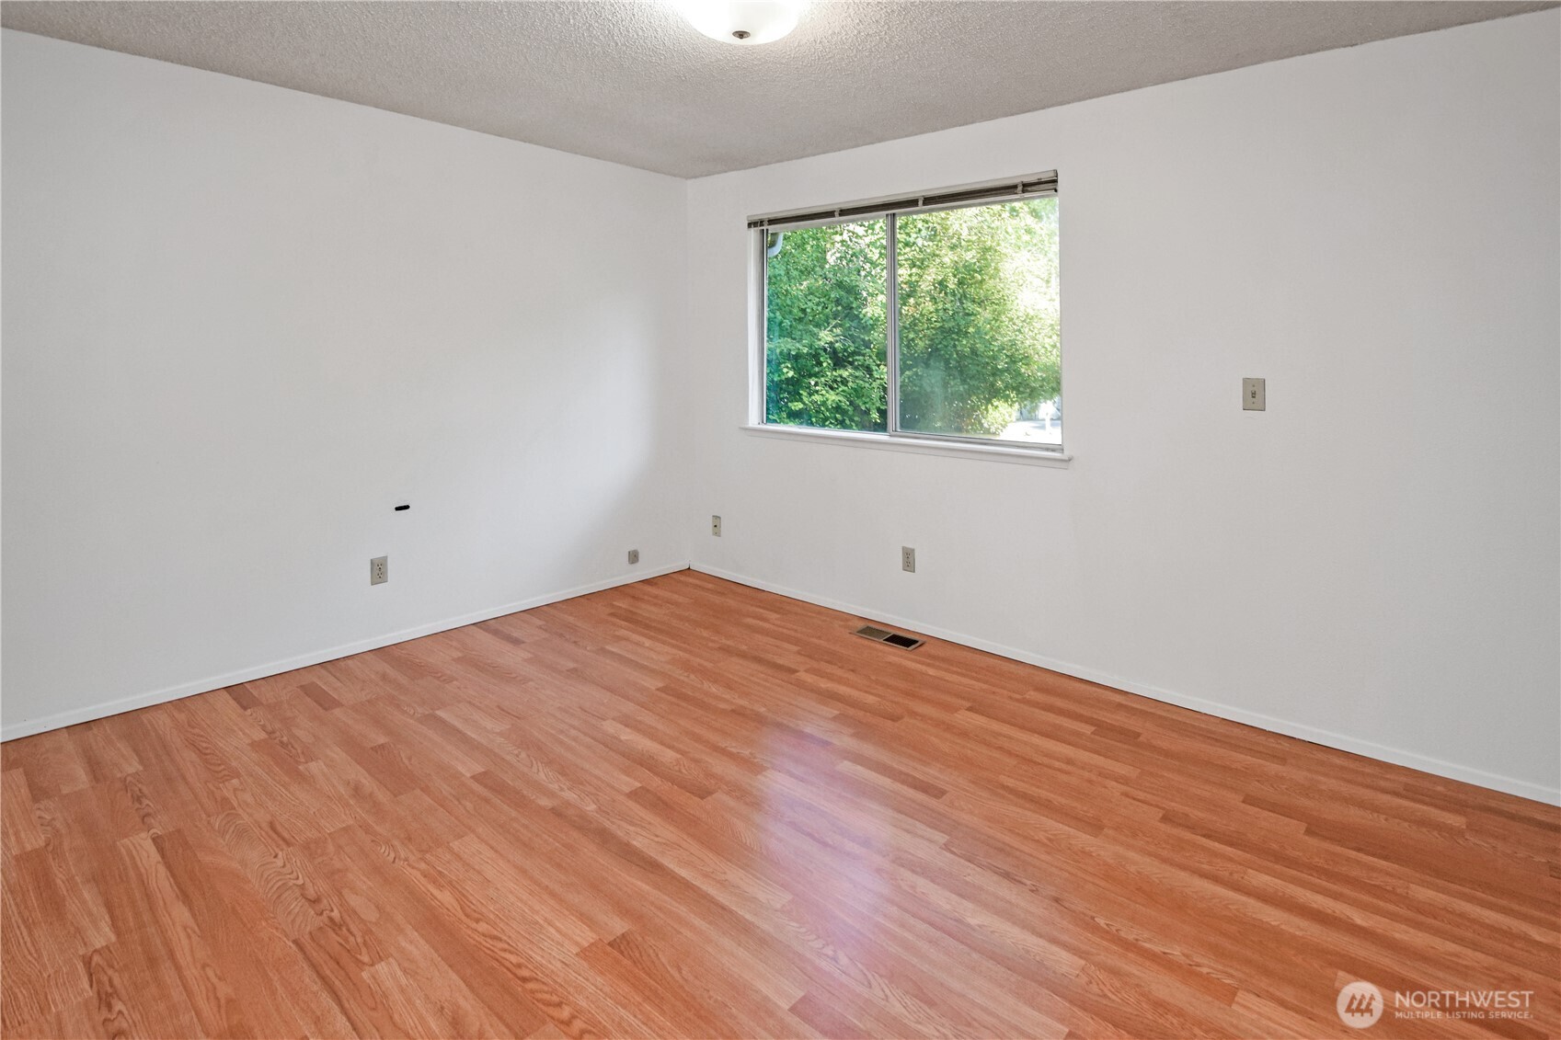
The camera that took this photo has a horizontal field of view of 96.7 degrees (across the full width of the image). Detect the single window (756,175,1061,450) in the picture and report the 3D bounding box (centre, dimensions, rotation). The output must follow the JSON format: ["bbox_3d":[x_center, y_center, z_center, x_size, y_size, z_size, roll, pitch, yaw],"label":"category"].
[{"bbox_3d":[0.542,-1.024,3.617,1.794,1.190,0.110,9,13,40],"label":"single window"}]

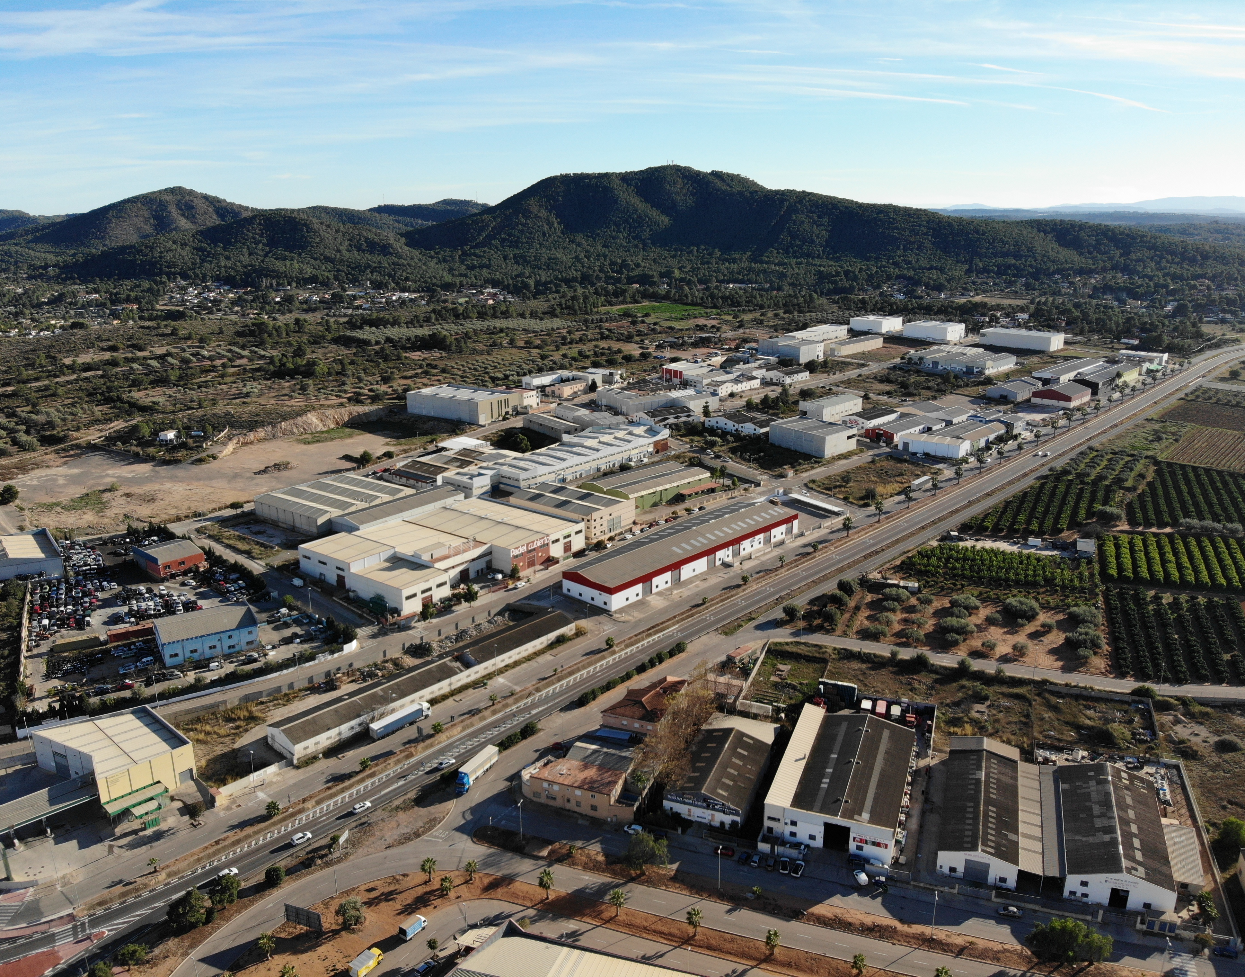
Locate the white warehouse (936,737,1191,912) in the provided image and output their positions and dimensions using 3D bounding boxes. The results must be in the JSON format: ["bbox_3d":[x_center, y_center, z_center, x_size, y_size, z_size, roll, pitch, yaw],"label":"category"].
[{"bbox_3d":[88.450,66.370,182.730,44.000,7.300,41.000,6,18,19],"label":"white warehouse"}]

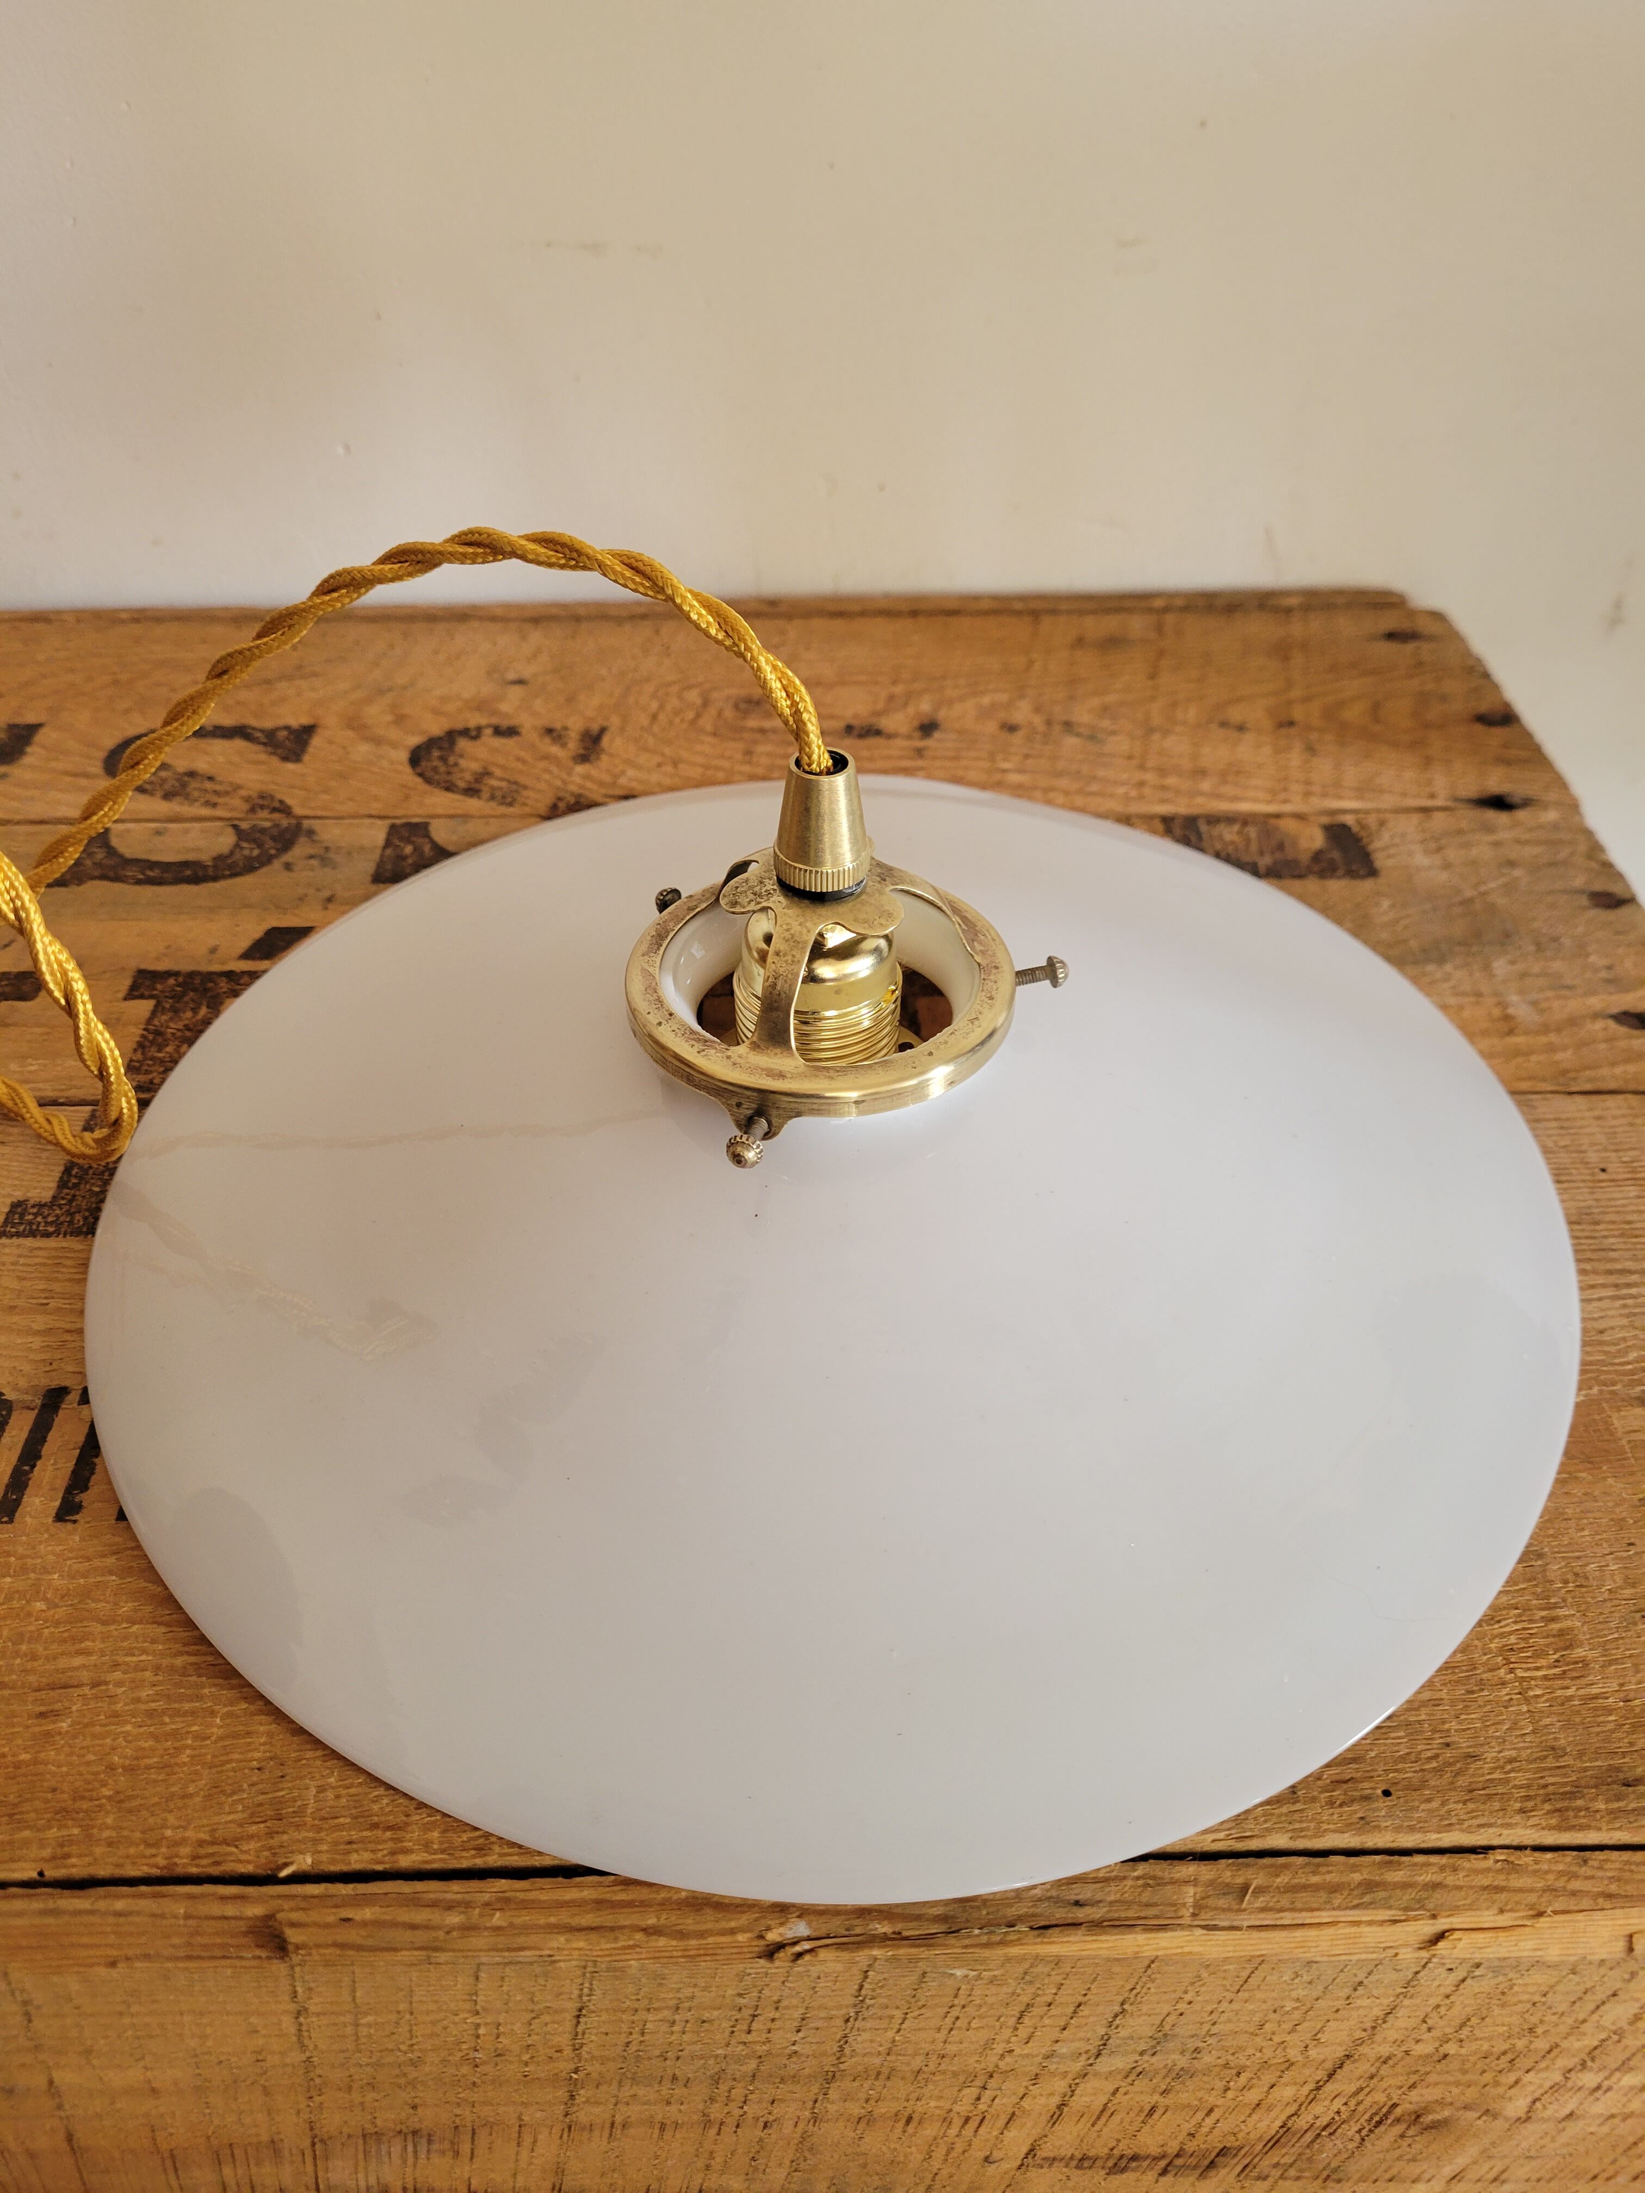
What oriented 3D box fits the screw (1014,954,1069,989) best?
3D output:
[{"bbox_3d":[0.050,-0.030,0.391,0.016,0.007,0.007,-8,45,-11],"label":"screw"}]

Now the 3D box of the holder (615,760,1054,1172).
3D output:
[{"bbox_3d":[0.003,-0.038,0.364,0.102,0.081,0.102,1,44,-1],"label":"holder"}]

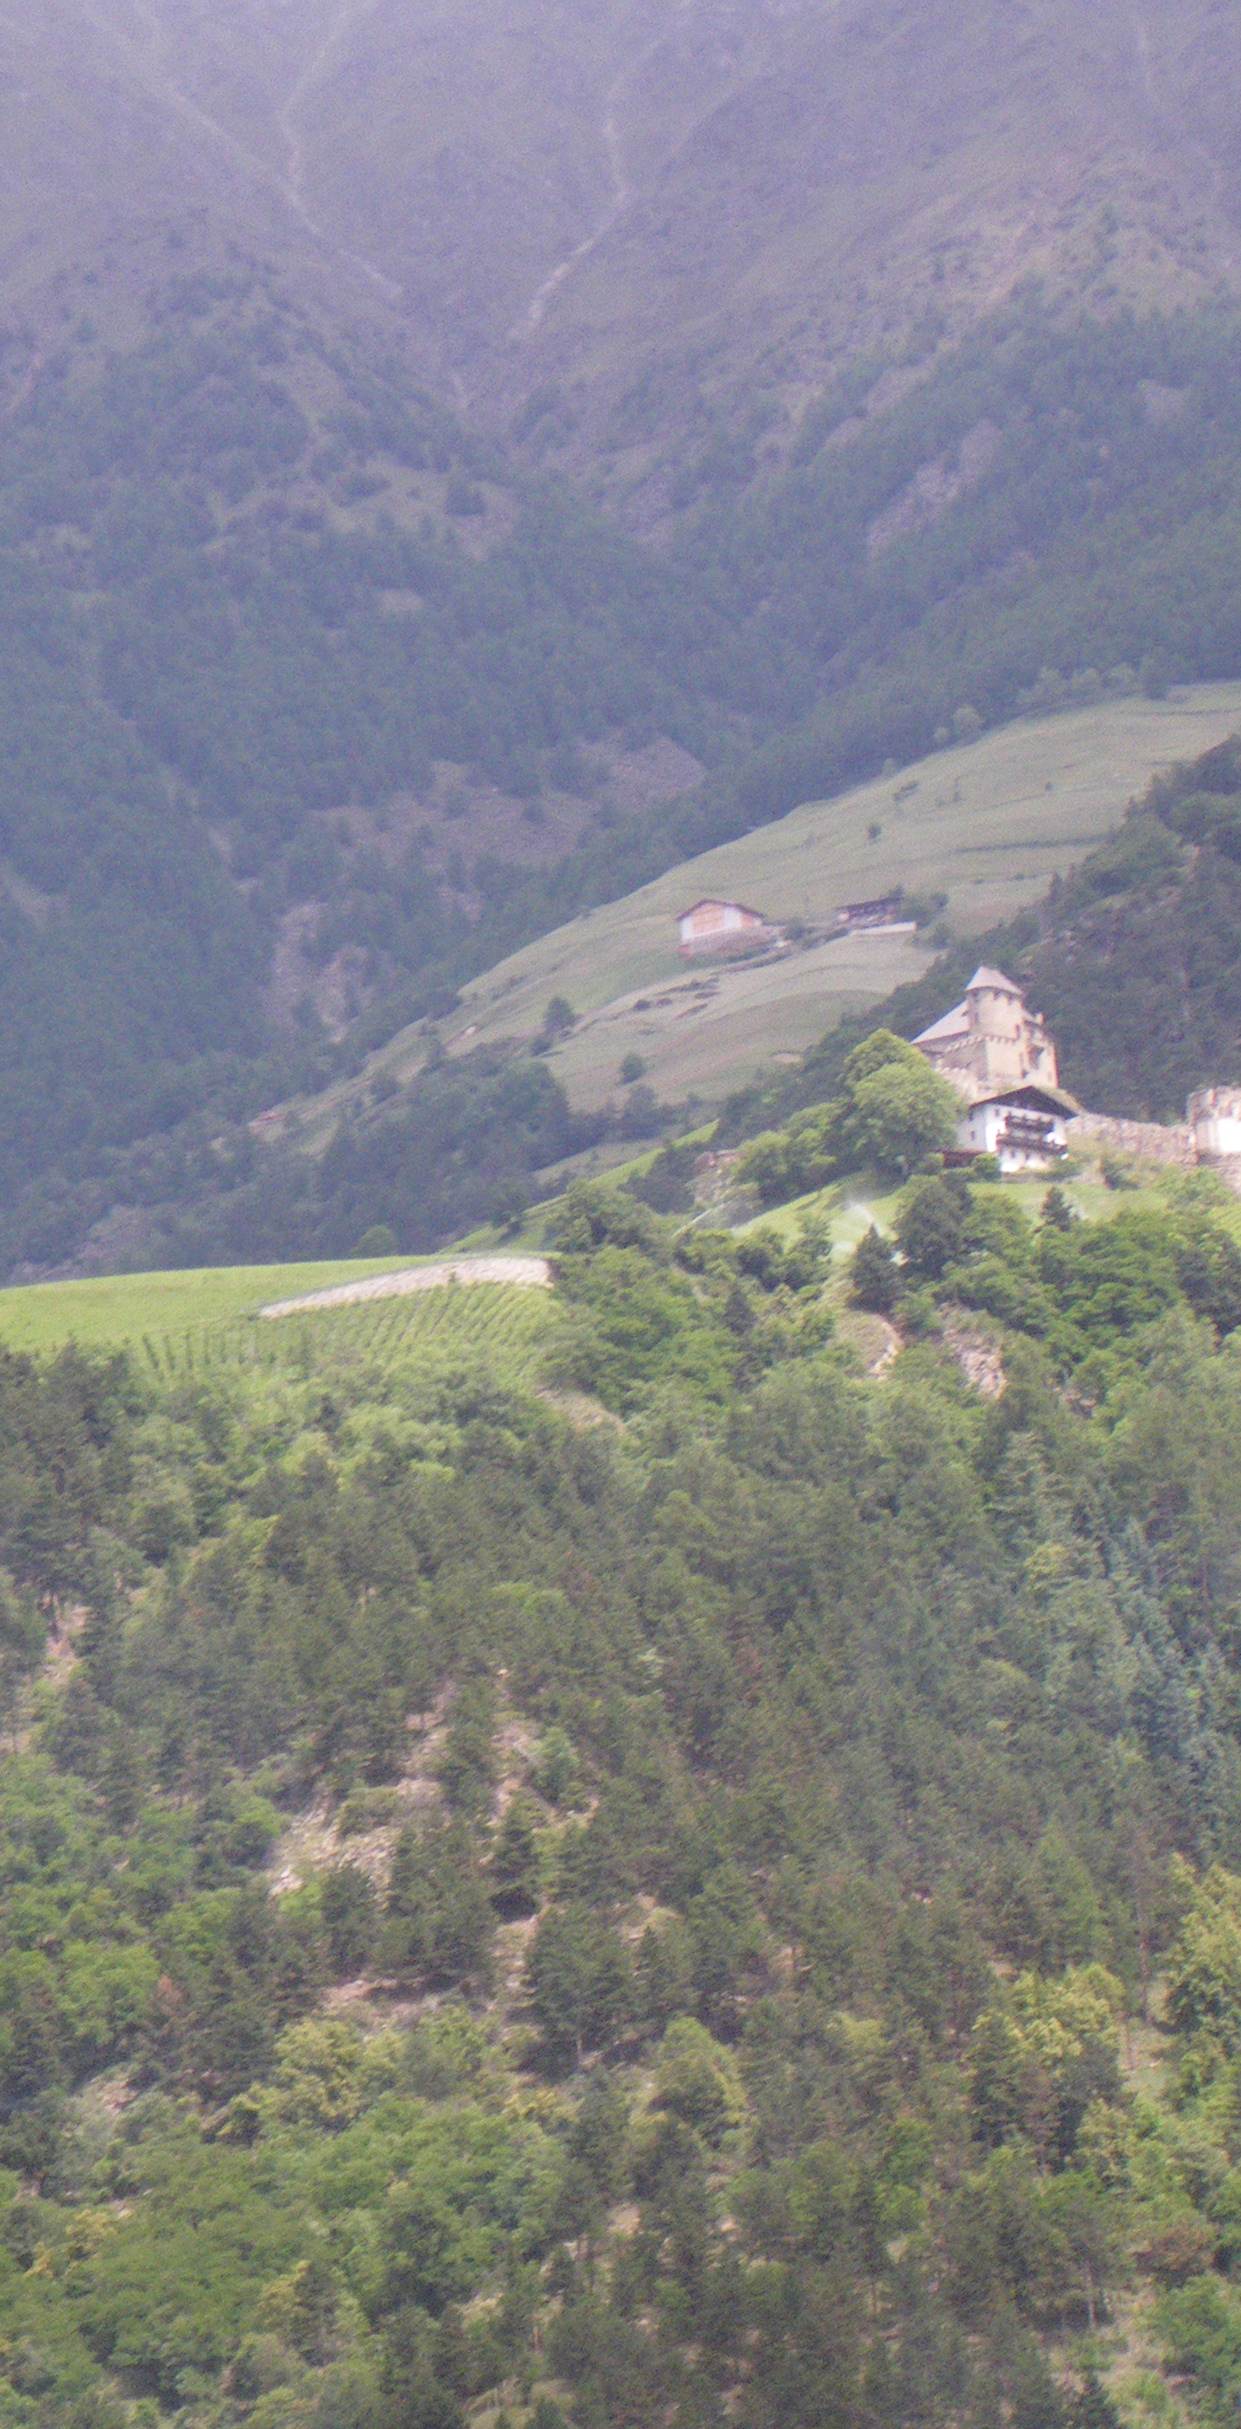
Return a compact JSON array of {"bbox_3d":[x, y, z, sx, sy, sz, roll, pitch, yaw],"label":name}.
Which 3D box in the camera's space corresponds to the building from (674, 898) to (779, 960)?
[{"bbox_3d":[20.740,-56.050,2100.000,16.000,10.000,15.000,-4,-13,10],"label":"building"}]

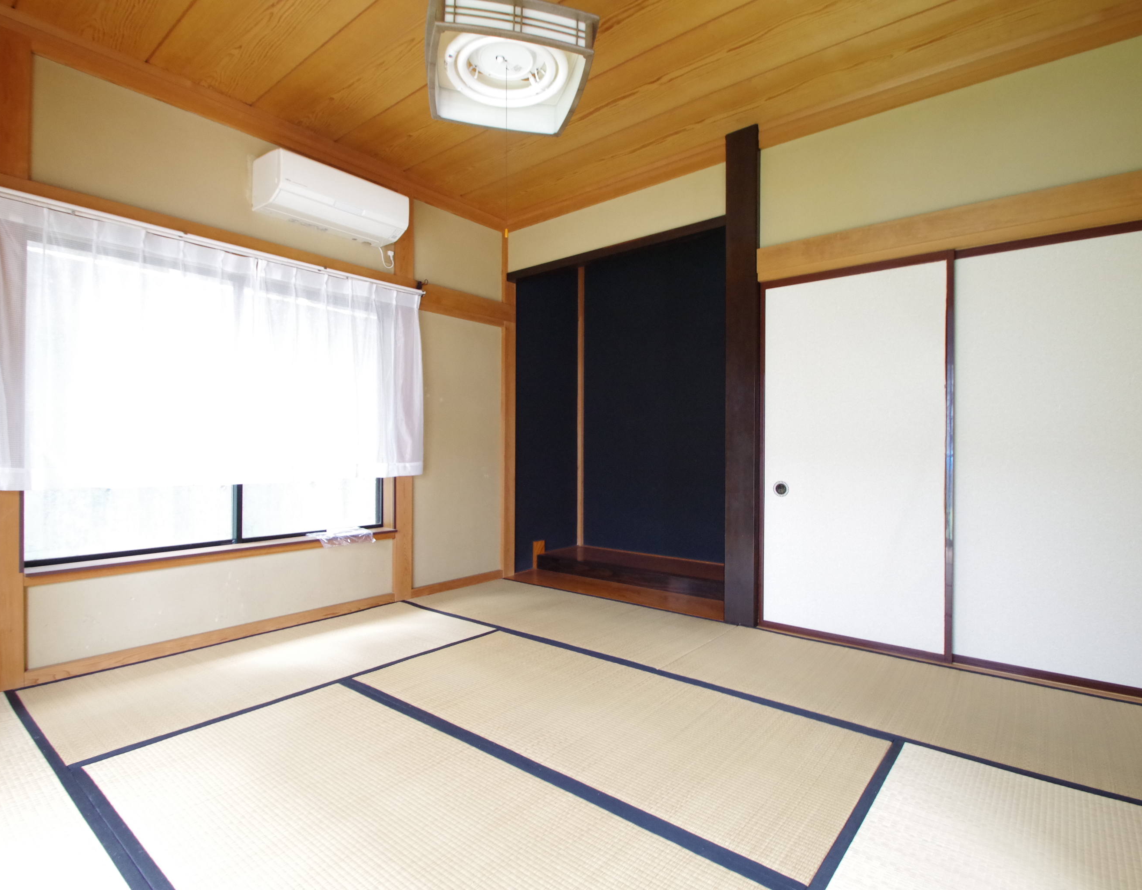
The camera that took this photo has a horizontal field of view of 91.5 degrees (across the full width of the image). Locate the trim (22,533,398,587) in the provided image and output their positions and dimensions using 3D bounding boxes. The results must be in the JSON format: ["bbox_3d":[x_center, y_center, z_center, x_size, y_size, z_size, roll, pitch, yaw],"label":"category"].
[{"bbox_3d":[-1.655,0.548,2.849,0.080,0.049,1.652,0,0,43],"label":"trim"}]

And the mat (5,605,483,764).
[{"bbox_3d":[-1.290,0.999,2.573,0.853,0.050,1.704,0,0,40],"label":"mat"}]

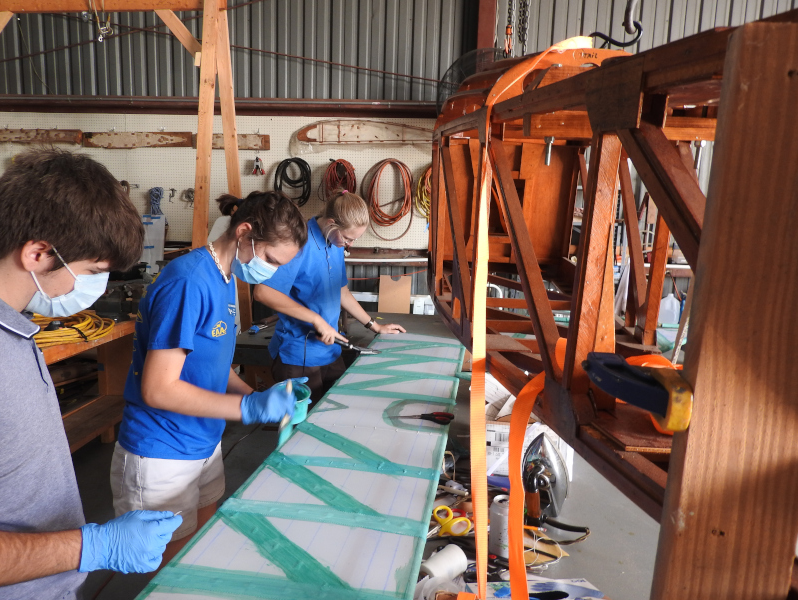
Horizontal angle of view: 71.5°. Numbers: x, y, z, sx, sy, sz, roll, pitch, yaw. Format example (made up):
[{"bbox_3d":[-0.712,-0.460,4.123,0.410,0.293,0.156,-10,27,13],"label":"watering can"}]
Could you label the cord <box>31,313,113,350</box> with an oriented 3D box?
[{"bbox_3d":[-1.721,0.126,2.801,0.500,0.100,0.520,3,8,6],"label":"cord"}]

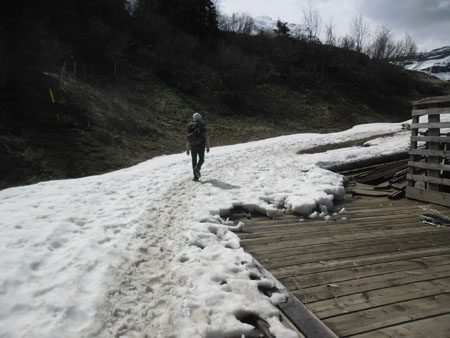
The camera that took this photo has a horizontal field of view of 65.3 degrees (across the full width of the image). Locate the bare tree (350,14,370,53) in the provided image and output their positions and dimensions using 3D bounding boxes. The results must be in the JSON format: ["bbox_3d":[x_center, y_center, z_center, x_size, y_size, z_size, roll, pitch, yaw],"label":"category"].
[{"bbox_3d":[18.502,-18.465,48.000,2.306,4.638,2.306,3,7,21],"label":"bare tree"}]

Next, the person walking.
[{"bbox_3d":[-0.680,-0.559,9.057,0.566,1.750,0.550,1,7,8],"label":"person walking"}]

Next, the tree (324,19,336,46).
[{"bbox_3d":[14.413,-18.632,48.000,1.421,3.482,1.421,2,7,17],"label":"tree"}]

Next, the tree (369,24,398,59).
[{"bbox_3d":[21.493,-17.220,48.000,3.230,4.258,3.230,3,7,24],"label":"tree"}]

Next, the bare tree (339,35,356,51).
[{"bbox_3d":[16.732,-17.271,48.000,2.227,1.809,2.227,3,7,19],"label":"bare tree"}]

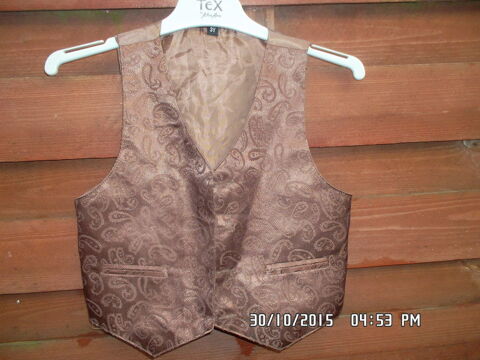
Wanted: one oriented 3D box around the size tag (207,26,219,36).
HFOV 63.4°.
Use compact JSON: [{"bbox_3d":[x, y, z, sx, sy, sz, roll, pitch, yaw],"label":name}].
[{"bbox_3d":[-0.029,-0.162,0.420,0.011,0.011,0.002,-3,11,-5],"label":"size tag"}]

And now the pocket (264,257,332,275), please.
[{"bbox_3d":[0.070,0.105,0.471,0.080,0.013,0.006,-4,12,-10],"label":"pocket"}]

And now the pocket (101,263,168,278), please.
[{"bbox_3d":[-0.123,0.106,0.453,0.077,0.013,0.006,3,11,-1],"label":"pocket"}]

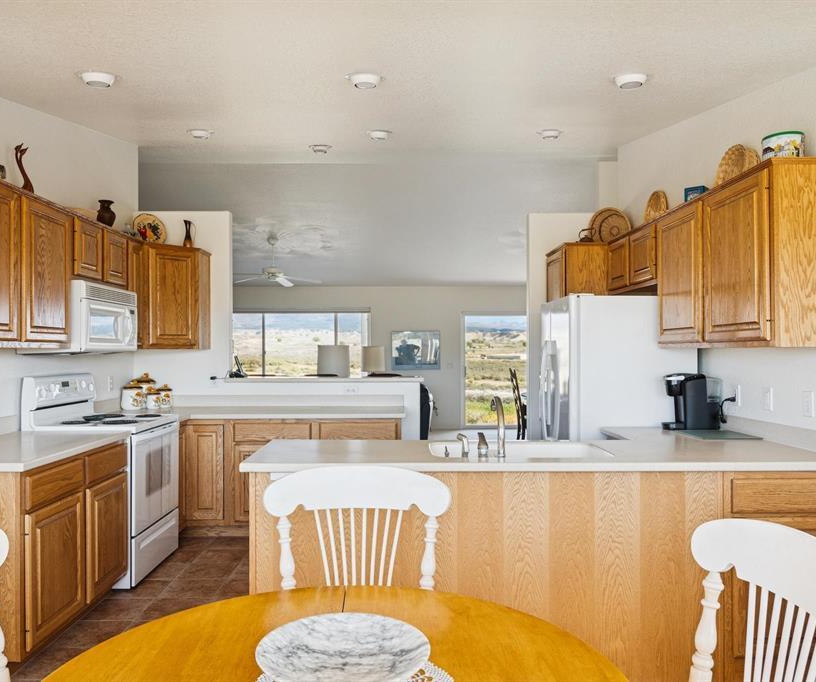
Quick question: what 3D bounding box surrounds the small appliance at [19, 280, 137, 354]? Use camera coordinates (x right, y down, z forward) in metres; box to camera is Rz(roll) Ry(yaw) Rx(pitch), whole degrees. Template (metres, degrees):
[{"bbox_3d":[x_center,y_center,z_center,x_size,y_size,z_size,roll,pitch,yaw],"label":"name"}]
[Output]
[{"bbox_3d":[-2.033,-0.126,4.260,0.390,0.405,0.765,0,-1,0],"label":"small appliance"}]

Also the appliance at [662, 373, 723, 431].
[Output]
[{"bbox_3d":[1.644,0.355,3.943,0.275,0.325,0.220,0,-1,0],"label":"appliance"}]

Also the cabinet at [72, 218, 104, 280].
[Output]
[{"bbox_3d":[-2.034,-0.537,4.044,0.319,0.367,0.392,0,-1,-1],"label":"cabinet"}]

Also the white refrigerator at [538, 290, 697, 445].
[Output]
[{"bbox_3d":[1.324,0.576,4.511,0.840,1.715,0.790,0,-1,-1],"label":"white refrigerator"}]

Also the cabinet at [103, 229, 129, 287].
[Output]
[{"bbox_3d":[-2.066,-0.526,4.451,0.327,0.330,0.395,0,-1,0],"label":"cabinet"}]

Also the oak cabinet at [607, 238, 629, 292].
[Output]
[{"bbox_3d":[1.613,-0.521,4.741,0.335,0.383,0.481,0,-1,-1],"label":"oak cabinet"}]

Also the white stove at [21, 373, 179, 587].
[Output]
[{"bbox_3d":[-1.854,0.827,4.209,0.660,1.210,0.758,0,-1,-1],"label":"white stove"}]

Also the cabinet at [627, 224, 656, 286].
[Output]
[{"bbox_3d":[1.649,-0.549,4.344,0.328,0.348,0.465,0,-1,0],"label":"cabinet"}]

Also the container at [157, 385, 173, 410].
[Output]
[{"bbox_3d":[-1.922,0.439,5.405,0.110,0.188,0.110,0,-1,-1],"label":"container"}]

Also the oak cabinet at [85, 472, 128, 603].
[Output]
[{"bbox_3d":[-1.902,1.024,3.619,0.645,0.577,0.505,0,-1,0],"label":"oak cabinet"}]

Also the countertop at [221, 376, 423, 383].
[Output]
[{"bbox_3d":[-0.683,0.322,5.659,1.630,0.040,0.320,0,-1,-1],"label":"countertop"}]

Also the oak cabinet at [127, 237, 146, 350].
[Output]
[{"bbox_3d":[-2.042,-0.325,4.772,0.319,0.768,0.286,0,-1,-1],"label":"oak cabinet"}]

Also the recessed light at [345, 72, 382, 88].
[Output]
[{"bbox_3d":[-0.207,-1.234,3.239,0.183,0.050,0.183,0,9,0],"label":"recessed light"}]

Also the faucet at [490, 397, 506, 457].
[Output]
[{"bbox_3d":[0.391,0.368,2.982,0.050,0.252,0.215,0,-1,-1],"label":"faucet"}]

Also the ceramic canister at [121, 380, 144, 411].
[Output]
[{"bbox_3d":[-2.109,0.418,5.253,0.170,0.226,0.170,0,-1,-1],"label":"ceramic canister"}]

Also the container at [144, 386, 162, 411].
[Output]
[{"bbox_3d":[-1.985,0.454,5.365,0.115,0.175,0.115,0,-1,0],"label":"container"}]

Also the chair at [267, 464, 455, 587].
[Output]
[{"bbox_3d":[-0.148,0.880,1.737,0.540,1.040,0.560,0,-1,0],"label":"chair"}]

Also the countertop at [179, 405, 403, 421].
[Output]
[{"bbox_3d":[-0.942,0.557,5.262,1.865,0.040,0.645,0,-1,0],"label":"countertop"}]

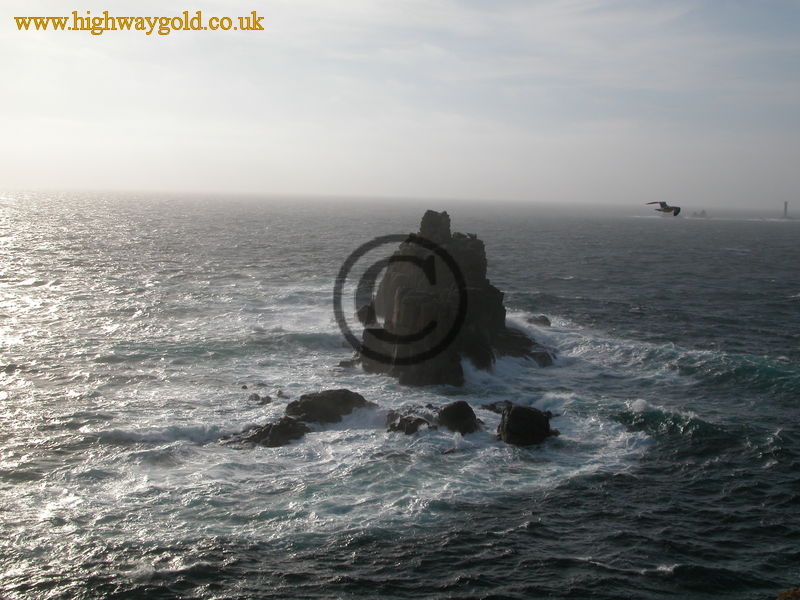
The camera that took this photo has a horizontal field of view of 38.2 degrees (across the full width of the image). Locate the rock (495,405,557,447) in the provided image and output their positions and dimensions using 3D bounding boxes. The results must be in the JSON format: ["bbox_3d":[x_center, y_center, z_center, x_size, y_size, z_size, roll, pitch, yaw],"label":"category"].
[{"bbox_3d":[17.840,17.330,160.620,8.400,4.900,6.200,2,5,7],"label":"rock"}]

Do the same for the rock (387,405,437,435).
[{"bbox_3d":[1.720,17.160,165.890,7.100,3.300,6.000,2,5,1],"label":"rock"}]

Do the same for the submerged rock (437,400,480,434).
[{"bbox_3d":[8.530,16.830,166.730,5.600,4.200,5.000,2,5,3],"label":"submerged rock"}]

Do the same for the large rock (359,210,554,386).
[{"bbox_3d":[12.052,-1.735,238.809,40.000,32.500,38.000,2,5,0],"label":"large rock"}]

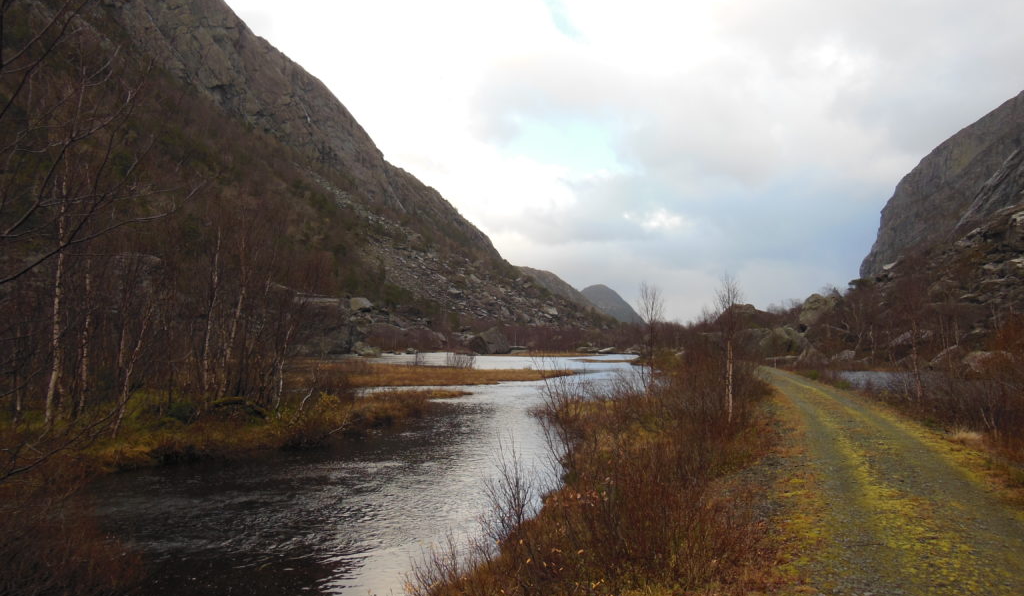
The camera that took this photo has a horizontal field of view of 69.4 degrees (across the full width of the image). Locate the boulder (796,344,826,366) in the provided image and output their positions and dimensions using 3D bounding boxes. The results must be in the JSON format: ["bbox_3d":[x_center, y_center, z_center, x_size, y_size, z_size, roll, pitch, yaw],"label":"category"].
[{"bbox_3d":[22.275,4.277,55.000,2.160,1.600,1.900,-1,-3,22],"label":"boulder"}]

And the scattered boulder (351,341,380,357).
[{"bbox_3d":[-16.443,5.668,83.000,3.270,1.760,2.600,1,-3,-11],"label":"scattered boulder"}]

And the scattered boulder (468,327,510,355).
[{"bbox_3d":[-2.924,5.287,92.000,5.310,3.410,4.600,0,-3,-2],"label":"scattered boulder"}]

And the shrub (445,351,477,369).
[{"bbox_3d":[-3.970,4.740,57.000,2.390,1.360,2.390,0,-3,-4],"label":"shrub"}]

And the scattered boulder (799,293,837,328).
[{"bbox_3d":[25.613,1.048,62.000,3.090,2.960,2.800,-1,-3,22],"label":"scattered boulder"}]

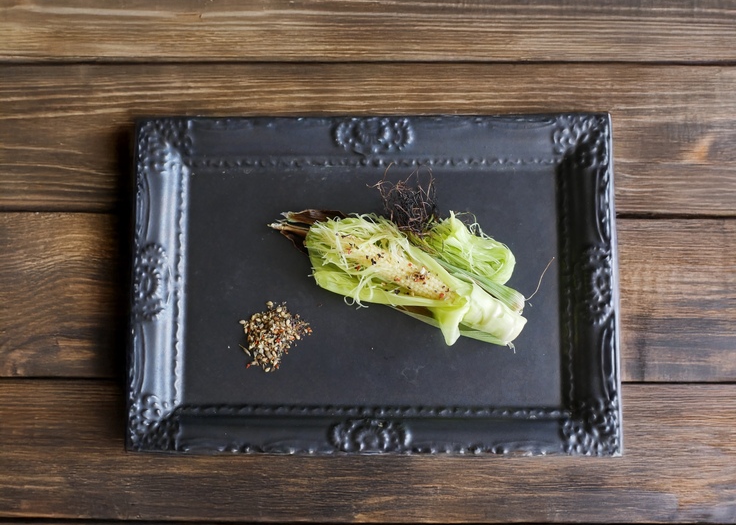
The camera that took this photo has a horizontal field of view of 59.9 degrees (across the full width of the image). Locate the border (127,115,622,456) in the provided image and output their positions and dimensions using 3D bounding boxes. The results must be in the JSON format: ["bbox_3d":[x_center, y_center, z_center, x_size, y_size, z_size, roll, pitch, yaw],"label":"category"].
[{"bbox_3d":[0.002,0.014,0.450,0.330,0.030,0.231,0,85,2],"label":"border"}]

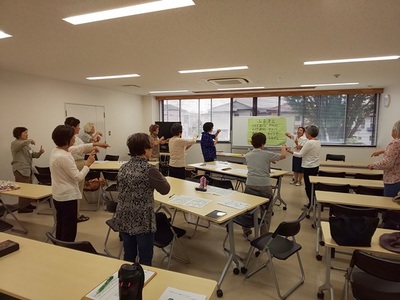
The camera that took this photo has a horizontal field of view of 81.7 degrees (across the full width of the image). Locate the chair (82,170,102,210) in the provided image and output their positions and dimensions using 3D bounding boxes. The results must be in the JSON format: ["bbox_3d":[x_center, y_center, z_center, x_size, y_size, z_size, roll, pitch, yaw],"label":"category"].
[{"bbox_3d":[-1.990,0.722,4.320,0.450,0.760,0.500,0,7,2],"label":"chair"}]

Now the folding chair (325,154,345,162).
[{"bbox_3d":[3.540,0.552,5.950,0.450,0.760,0.490,2,7,18],"label":"folding chair"}]

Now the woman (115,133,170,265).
[{"bbox_3d":[-0.527,0.615,2.030,0.460,1.520,0.400,6,9,40],"label":"woman"}]

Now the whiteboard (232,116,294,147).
[{"bbox_3d":[1.920,-0.562,7.020,1.800,0.910,0.060,3,7,20],"label":"whiteboard"}]

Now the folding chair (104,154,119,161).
[{"bbox_3d":[-2.250,0.564,5.650,0.450,0.760,0.490,2,7,16],"label":"folding chair"}]

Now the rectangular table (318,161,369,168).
[{"bbox_3d":[3.409,0.676,5.305,1.800,0.710,0.450,2,7,19],"label":"rectangular table"}]

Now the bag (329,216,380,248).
[{"bbox_3d":[1.224,0.630,1.845,0.365,0.215,0.150,1,7,6],"label":"bag"}]

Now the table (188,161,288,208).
[{"bbox_3d":[0.720,0.729,4.836,0.900,0.710,1.800,-6,9,-43],"label":"table"}]

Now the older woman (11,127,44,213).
[{"bbox_3d":[-3.280,0.350,4.420,0.550,1.560,0.460,-3,7,-23],"label":"older woman"}]

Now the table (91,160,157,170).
[{"bbox_3d":[-1.890,0.667,5.000,1.800,0.710,0.840,1,7,3],"label":"table"}]

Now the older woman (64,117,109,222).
[{"bbox_3d":[-1.970,0.336,3.960,0.700,1.700,0.500,-3,8,-25],"label":"older woman"}]

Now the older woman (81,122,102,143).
[{"bbox_3d":[-2.660,0.185,5.650,0.520,1.600,0.480,-1,7,-13],"label":"older woman"}]

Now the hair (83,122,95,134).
[{"bbox_3d":[-2.541,-0.495,5.300,0.220,0.230,0.190,-2,7,-17],"label":"hair"}]

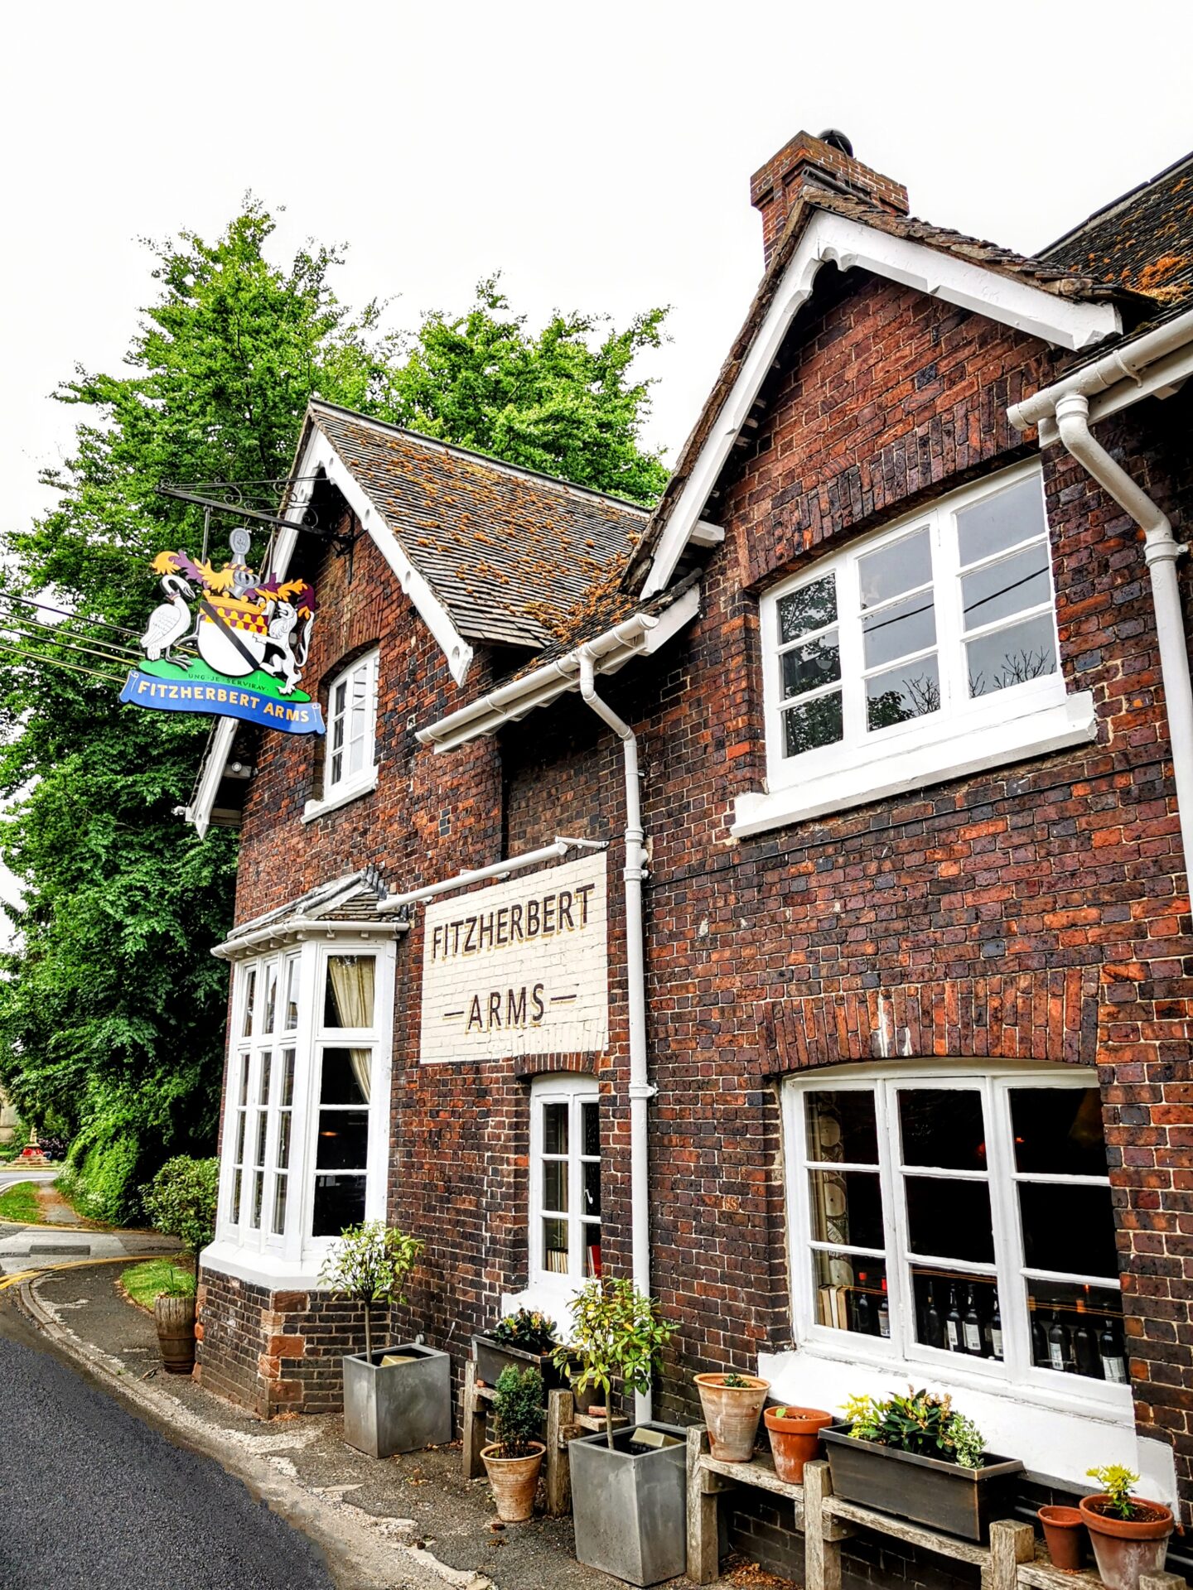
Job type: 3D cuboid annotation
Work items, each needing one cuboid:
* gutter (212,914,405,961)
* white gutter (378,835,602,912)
[{"bbox_3d":[-2.481,1.208,10.157,0.690,0.130,2.900,9,-17,-34],"label":"gutter"},{"bbox_3d":[-0.769,0.559,8.069,0.360,0.120,2.480,9,-17,-34],"label":"white gutter"}]

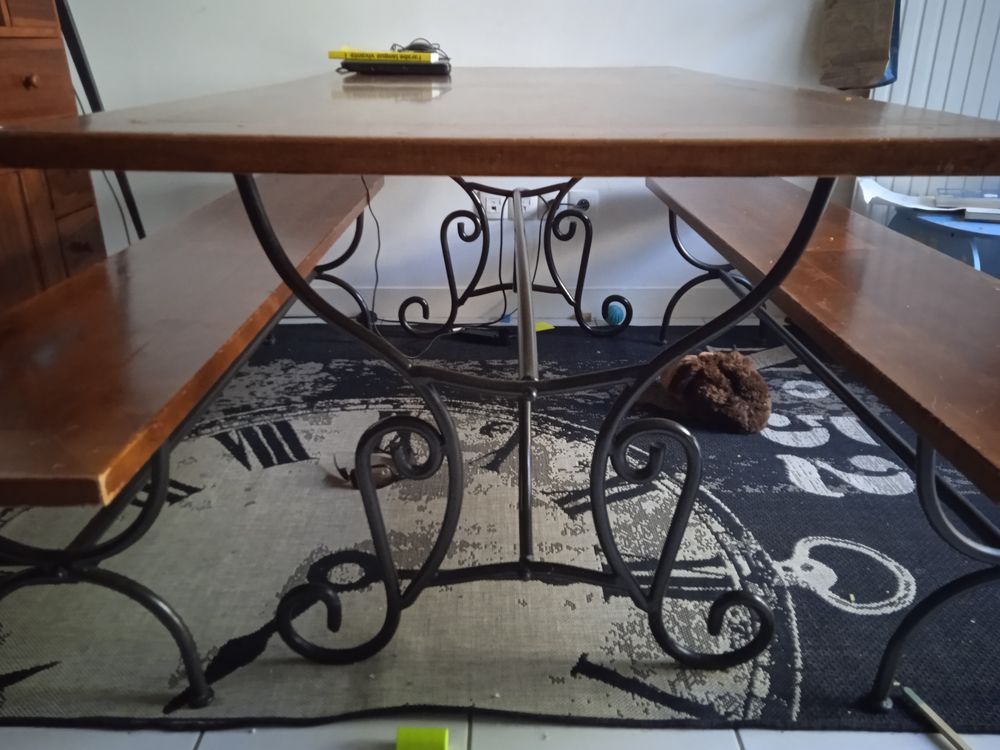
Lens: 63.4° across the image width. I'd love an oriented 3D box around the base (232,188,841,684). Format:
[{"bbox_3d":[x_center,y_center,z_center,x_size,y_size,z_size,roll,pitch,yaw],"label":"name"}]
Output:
[{"bbox_3d":[0.044,-0.181,1.646,0.688,0.716,1.395,0,22,0],"label":"base"}]

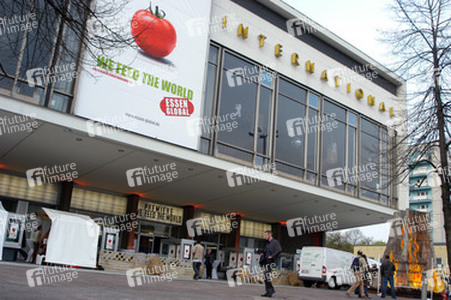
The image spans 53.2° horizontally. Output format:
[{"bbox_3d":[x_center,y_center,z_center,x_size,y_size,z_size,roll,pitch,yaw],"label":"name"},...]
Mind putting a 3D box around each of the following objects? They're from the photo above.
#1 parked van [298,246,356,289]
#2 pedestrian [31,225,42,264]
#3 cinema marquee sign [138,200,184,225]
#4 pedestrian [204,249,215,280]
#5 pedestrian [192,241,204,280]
[{"bbox_3d":[7.090,7.880,29.750,1.950,2.450,5.200,-10,-21,41],"label":"parked van"},{"bbox_3d":[-8.420,4.170,19.980,0.500,1.680,0.400,-1,-17,18],"label":"pedestrian"},{"bbox_3d":[-4.216,4.000,28.654,3.600,1.150,0.220,17,-20,-38],"label":"cinema marquee sign"},{"bbox_3d":[-0.940,6.785,26.800,0.560,1.700,0.400,2,-16,9],"label":"pedestrian"},{"bbox_3d":[-1.237,5.026,20.500,0.540,1.720,0.480,5,-16,-2],"label":"pedestrian"}]

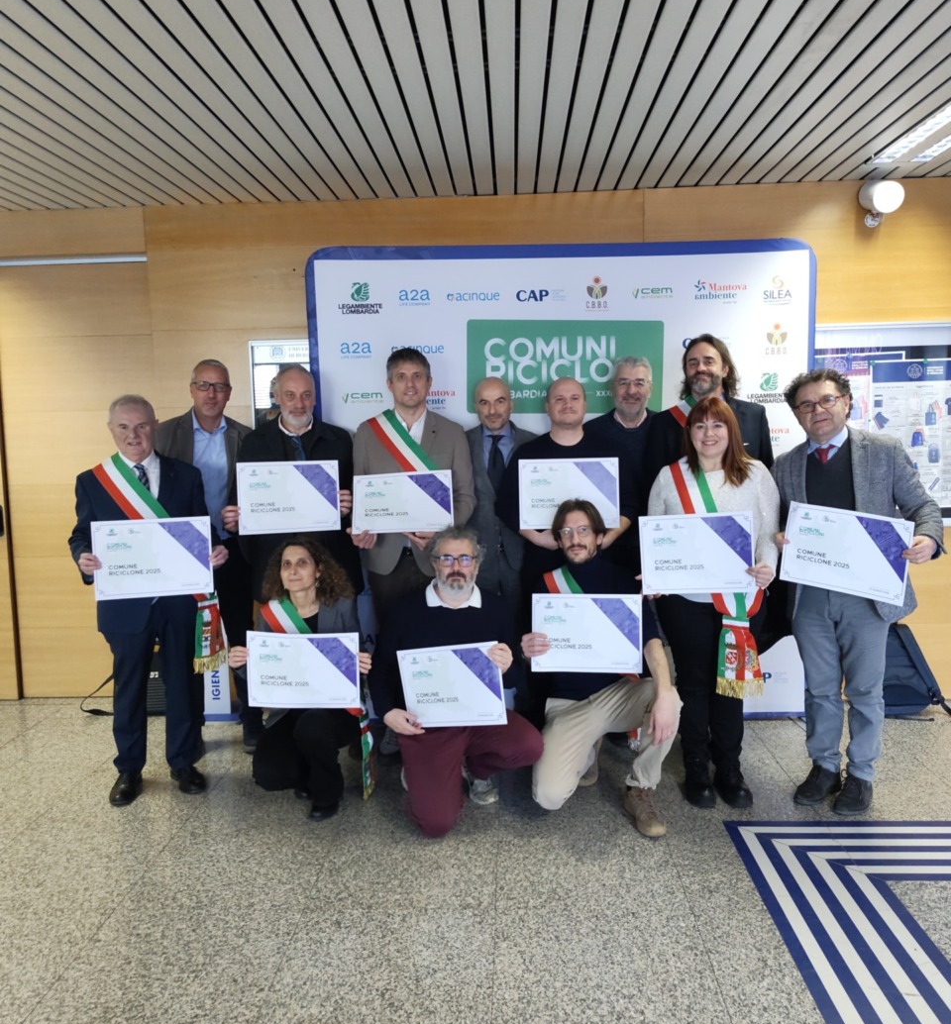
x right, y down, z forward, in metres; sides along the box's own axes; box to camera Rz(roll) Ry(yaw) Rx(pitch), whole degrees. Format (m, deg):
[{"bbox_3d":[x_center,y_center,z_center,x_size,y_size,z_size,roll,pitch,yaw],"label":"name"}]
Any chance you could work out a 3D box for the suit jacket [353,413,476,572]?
[{"bbox_3d":[-0.276,-0.091,3.877,0.540,0.720,0.400,-2,6,-4],"label":"suit jacket"}]

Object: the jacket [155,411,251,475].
[{"bbox_3d":[-1.255,-0.071,4.151,0.520,0.760,0.300,-2,6,-11],"label":"jacket"}]

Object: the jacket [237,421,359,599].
[{"bbox_3d":[-0.790,-0.042,3.894,0.540,0.800,0.400,-2,6,-9],"label":"jacket"}]

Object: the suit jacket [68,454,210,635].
[{"bbox_3d":[-1.348,0.117,3.551,0.550,0.720,0.400,-3,6,-14],"label":"suit jacket"}]

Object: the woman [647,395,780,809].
[{"bbox_3d":[0.934,0.343,3.452,0.520,1.610,0.400,0,6,10],"label":"woman"}]

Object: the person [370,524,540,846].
[{"bbox_3d":[-0.063,0.611,3.442,0.620,1.110,0.660,-1,6,2],"label":"person"}]

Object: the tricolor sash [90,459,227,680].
[{"bbox_3d":[-1.258,0.179,3.514,0.480,0.840,0.340,-3,6,-14],"label":"tricolor sash"}]

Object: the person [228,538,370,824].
[{"bbox_3d":[-0.707,0.633,3.591,0.540,1.060,0.640,-2,6,-4],"label":"person"}]

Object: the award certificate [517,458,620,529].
[{"bbox_3d":[0.393,-0.076,3.660,0.420,0.297,0.010,-1,0,5],"label":"award certificate"}]

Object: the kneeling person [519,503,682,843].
[{"bbox_3d":[0.456,0.550,3.444,0.580,1.210,0.680,-1,6,2],"label":"kneeling person"}]

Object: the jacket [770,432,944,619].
[{"bbox_3d":[1.457,0.038,3.387,0.600,0.760,0.420,2,7,30],"label":"jacket"}]

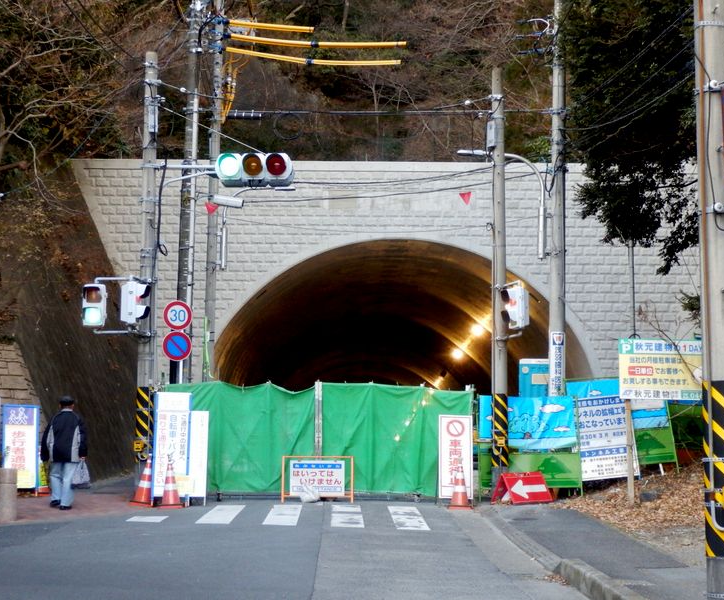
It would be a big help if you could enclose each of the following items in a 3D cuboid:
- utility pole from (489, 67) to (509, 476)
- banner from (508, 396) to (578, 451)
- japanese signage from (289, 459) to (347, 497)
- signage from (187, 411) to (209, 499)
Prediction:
[{"bbox_3d":[2.474,-0.423,31.600,0.280,7.556,0.280,0,-4,0],"label":"utility pole"},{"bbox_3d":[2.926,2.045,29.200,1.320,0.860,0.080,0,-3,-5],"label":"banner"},{"bbox_3d":[-0.709,2.846,28.000,0.880,0.580,0.070,0,-8,0],"label":"japanese signage"},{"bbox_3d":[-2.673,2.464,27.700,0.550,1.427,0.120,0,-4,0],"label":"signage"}]

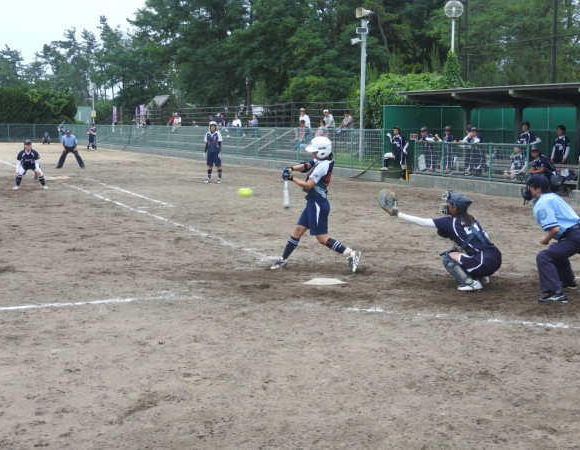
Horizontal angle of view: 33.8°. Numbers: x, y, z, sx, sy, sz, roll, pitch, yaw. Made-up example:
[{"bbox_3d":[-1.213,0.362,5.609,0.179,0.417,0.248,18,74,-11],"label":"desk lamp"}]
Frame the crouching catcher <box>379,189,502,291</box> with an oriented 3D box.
[{"bbox_3d":[1.630,0.136,10.297,1.220,1.040,0.740,3,7,24],"label":"crouching catcher"}]

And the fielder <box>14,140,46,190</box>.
[{"bbox_3d":[-6.479,-1.525,23.837,0.860,1.230,0.620,-2,7,-20],"label":"fielder"}]

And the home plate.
[{"bbox_3d":[0.416,0.618,10.246,0.432,0.035,0.432,3,7,21],"label":"home plate"}]

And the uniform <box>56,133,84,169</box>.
[{"bbox_3d":[-7.683,-2.674,33.393,1.000,1.340,0.550,-2,7,-16],"label":"uniform"}]

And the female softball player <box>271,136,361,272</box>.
[{"bbox_3d":[0.296,-0.240,11.072,0.980,1.530,0.600,2,7,12],"label":"female softball player"}]

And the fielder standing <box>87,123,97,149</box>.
[{"bbox_3d":[-10.432,-4.630,50.102,0.530,1.490,0.420,0,6,0],"label":"fielder standing"}]

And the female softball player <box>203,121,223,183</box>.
[{"bbox_3d":[-2.089,-1.959,25.693,0.520,1.670,0.360,0,6,-7],"label":"female softball player"}]

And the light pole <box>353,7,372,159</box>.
[{"bbox_3d":[2.333,-4.554,30.682,0.550,4.900,0.500,4,7,30],"label":"light pole"}]

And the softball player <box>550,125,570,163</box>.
[{"bbox_3d":[6.098,-1.443,21.591,0.460,1.644,0.300,5,8,38],"label":"softball player"}]

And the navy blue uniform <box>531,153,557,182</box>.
[{"bbox_3d":[5.596,-1.283,21.085,0.520,0.620,0.500,-5,8,-41],"label":"navy blue uniform"}]

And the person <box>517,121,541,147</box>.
[{"bbox_3d":[5.878,-1.679,23.465,0.600,1.680,0.380,6,9,41],"label":"person"}]

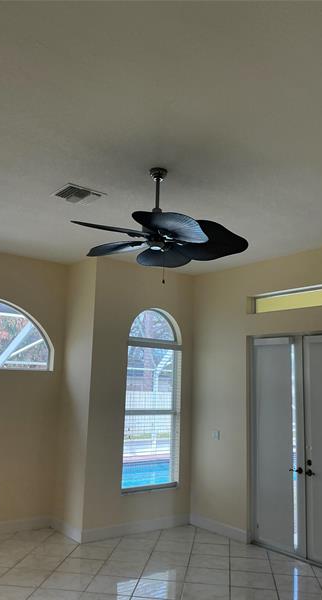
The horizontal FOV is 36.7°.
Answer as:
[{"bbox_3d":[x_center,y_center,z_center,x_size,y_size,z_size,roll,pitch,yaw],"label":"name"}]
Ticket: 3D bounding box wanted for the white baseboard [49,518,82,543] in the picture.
[{"bbox_3d":[-1.151,2.742,5.791,0.020,0.123,0.768,10,-13,-37],"label":"white baseboard"}]

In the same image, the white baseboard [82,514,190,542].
[{"bbox_3d":[-0.246,2.811,5.985,1.661,0.123,0.020,10,-13,-37],"label":"white baseboard"}]

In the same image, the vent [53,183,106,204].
[{"bbox_3d":[-0.723,-0.901,4.221,0.342,0.025,0.351,10,-13,-37],"label":"vent"}]

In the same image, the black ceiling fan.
[{"bbox_3d":[-0.030,-0.659,3.611,1.310,0.677,1.310,10,-13,-37],"label":"black ceiling fan"}]

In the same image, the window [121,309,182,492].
[{"bbox_3d":[-0.114,1.273,6.419,0.910,2.326,0.120,10,-13,-37],"label":"window"}]

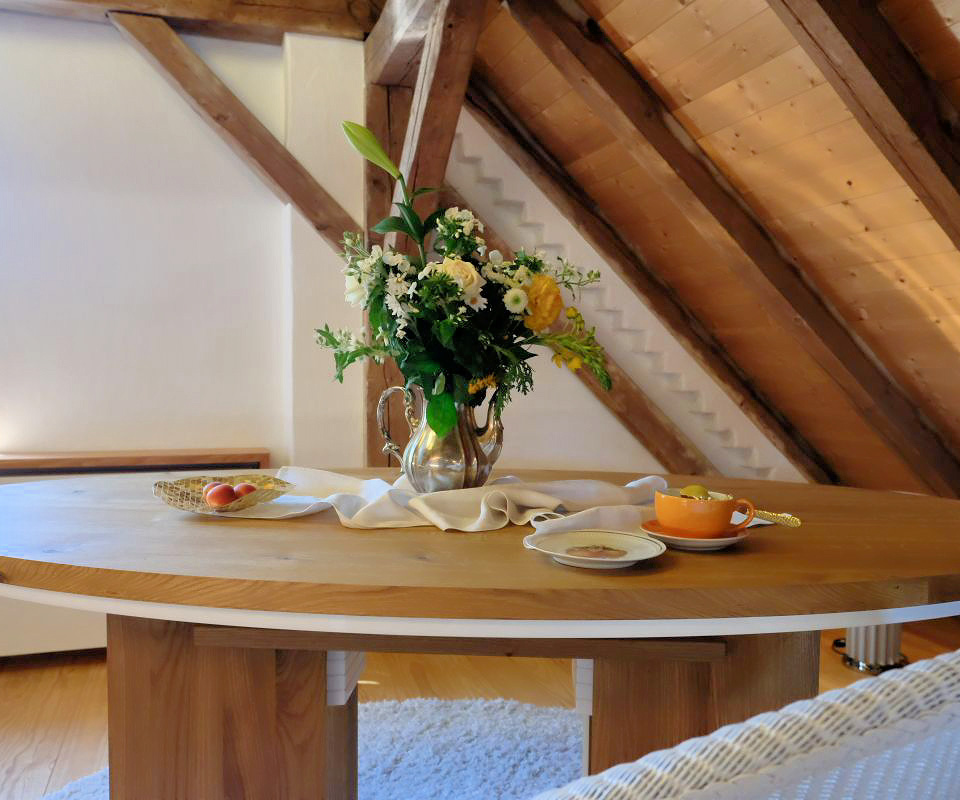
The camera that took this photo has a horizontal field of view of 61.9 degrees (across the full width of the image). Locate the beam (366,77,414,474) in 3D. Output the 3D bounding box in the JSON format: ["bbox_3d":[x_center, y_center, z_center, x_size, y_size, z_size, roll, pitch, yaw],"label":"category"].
[{"bbox_3d":[-0.344,-0.158,3.080,0.170,2.060,0.170,0,2,-14],"label":"beam"}]

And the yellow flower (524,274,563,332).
[{"bbox_3d":[0.122,-0.186,1.540,0.072,0.109,0.075,-1,2,-14],"label":"yellow flower"}]

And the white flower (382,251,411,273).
[{"bbox_3d":[-0.158,-0.262,1.510,0.052,0.042,0.040,0,2,11],"label":"white flower"}]

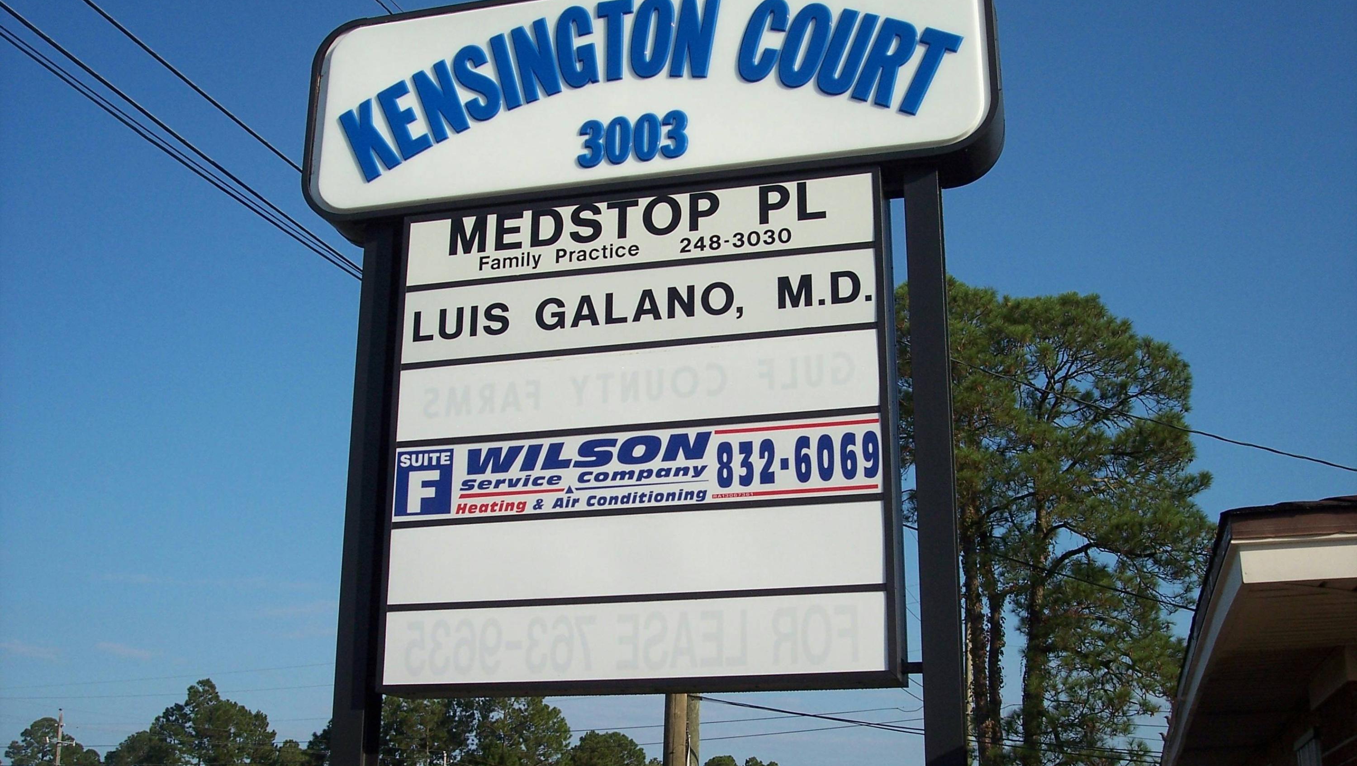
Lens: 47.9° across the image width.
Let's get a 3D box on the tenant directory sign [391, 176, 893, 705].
[{"bbox_3d":[-0.135,0.192,5.401,1.790,1.760,0.265,-4,-18,15],"label":"tenant directory sign"}]

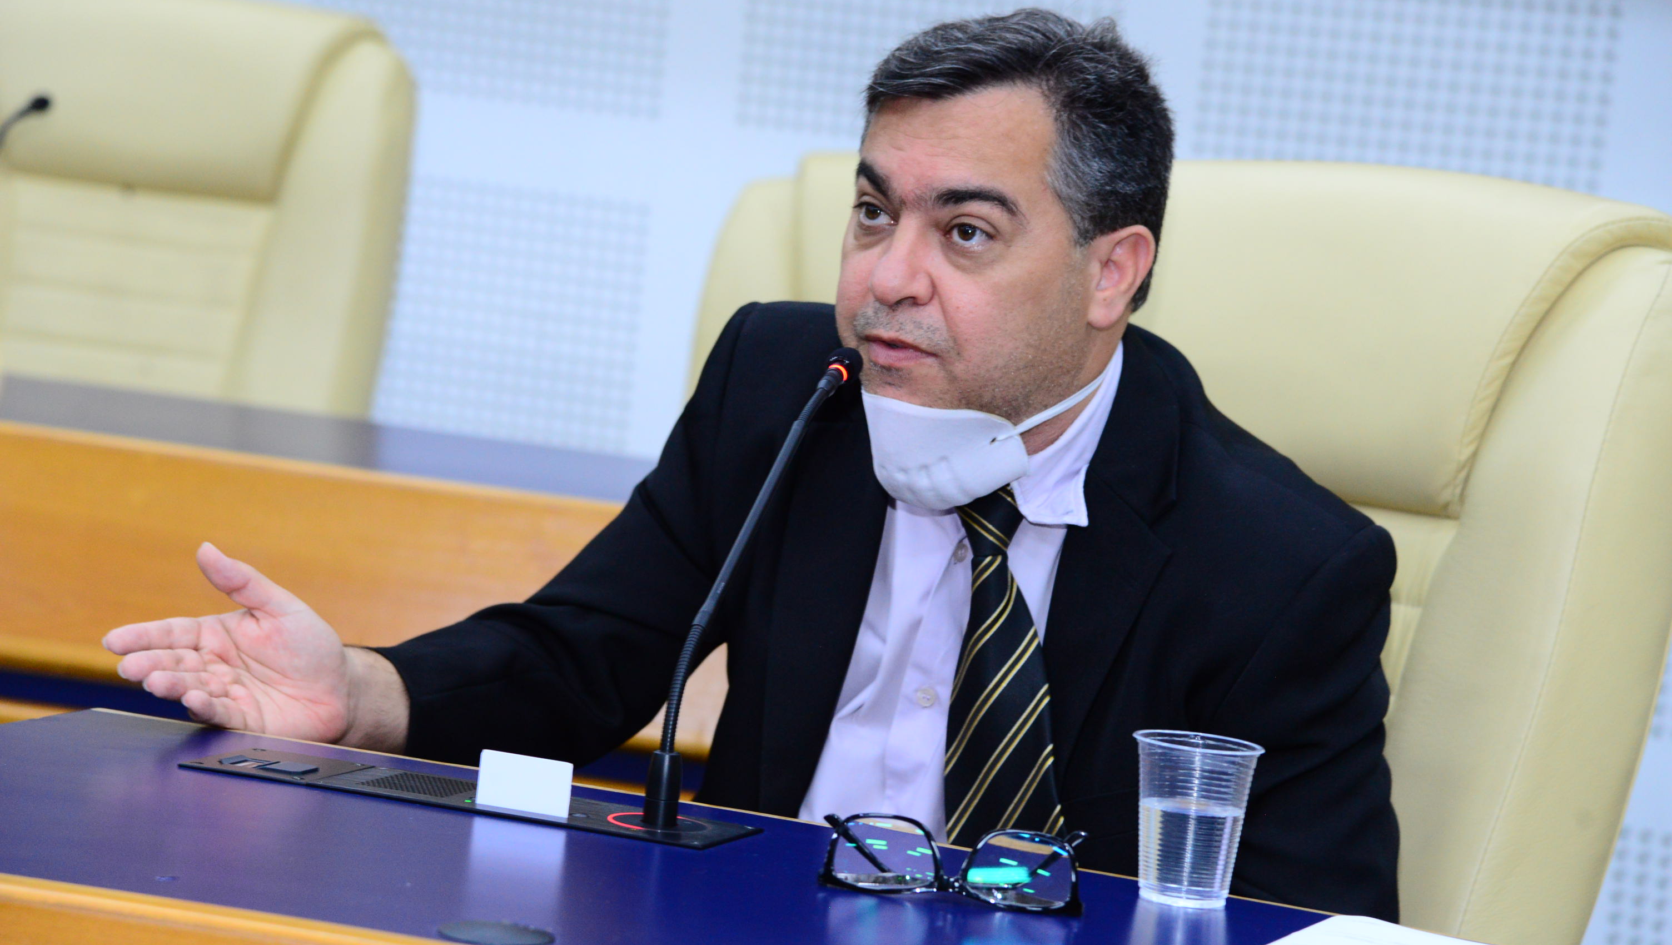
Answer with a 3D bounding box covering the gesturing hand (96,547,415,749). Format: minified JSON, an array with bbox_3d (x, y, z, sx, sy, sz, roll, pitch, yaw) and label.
[{"bbox_3d":[-0.336,0.102,3.230,0.180,0.115,0.105,3,7,-30],"label":"gesturing hand"}]

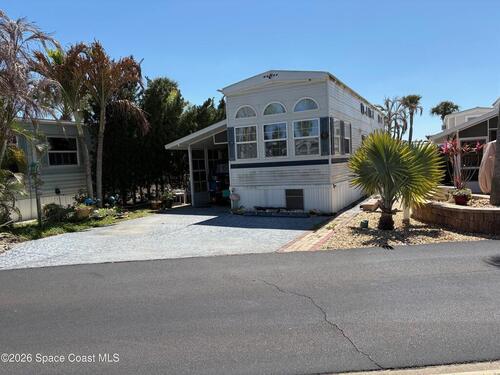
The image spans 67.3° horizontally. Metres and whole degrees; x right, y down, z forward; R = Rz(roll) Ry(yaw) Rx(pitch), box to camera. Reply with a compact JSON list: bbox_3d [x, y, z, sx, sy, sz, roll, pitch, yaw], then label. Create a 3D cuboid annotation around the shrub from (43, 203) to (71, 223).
[{"bbox_3d":[-6.418,0.773,12.446,0.900,0.680,0.850,-3,4,0],"label":"shrub"}]

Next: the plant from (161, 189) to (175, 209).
[{"bbox_3d":[-3.253,0.414,14.799,0.580,0.780,0.580,-3,4,0],"label":"plant"}]

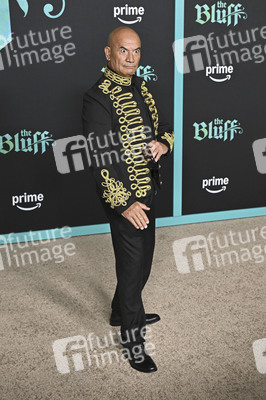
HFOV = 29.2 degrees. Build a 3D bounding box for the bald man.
[{"bbox_3d":[0.005,-0.010,2.756,0.480,1.755,0.550,10,19,35],"label":"bald man"}]

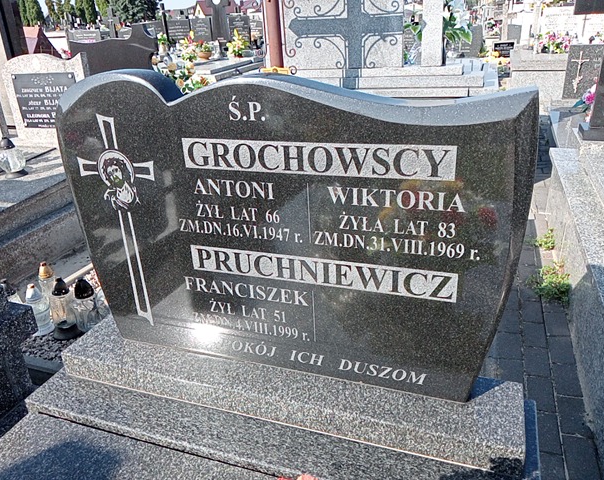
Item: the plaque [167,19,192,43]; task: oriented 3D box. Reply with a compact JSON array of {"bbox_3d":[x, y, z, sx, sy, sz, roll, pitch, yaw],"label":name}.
[{"bbox_3d":[-3.404,-5.773,14.300,0.660,0.640,0.120,4,23,15],"label":"plaque"}]

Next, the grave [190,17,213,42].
[{"bbox_3d":[-2.718,-5.672,14.000,0.600,0.640,0.120,4,23,15],"label":"grave"}]

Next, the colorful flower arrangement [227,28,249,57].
[{"bbox_3d":[-1.184,-3.615,9.500,0.400,0.500,0.360,4,23,15],"label":"colorful flower arrangement"}]

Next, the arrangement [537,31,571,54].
[{"bbox_3d":[3.692,-2.899,7.600,0.480,0.340,0.300,4,23,15],"label":"arrangement"}]

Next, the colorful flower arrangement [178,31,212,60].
[{"bbox_3d":[-1.954,-3.551,9.500,0.600,0.480,0.420,4,23,15],"label":"colorful flower arrangement"}]

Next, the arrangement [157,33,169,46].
[{"bbox_3d":[-2.506,-3.602,9.300,0.210,0.240,0.190,4,23,15],"label":"arrangement"}]

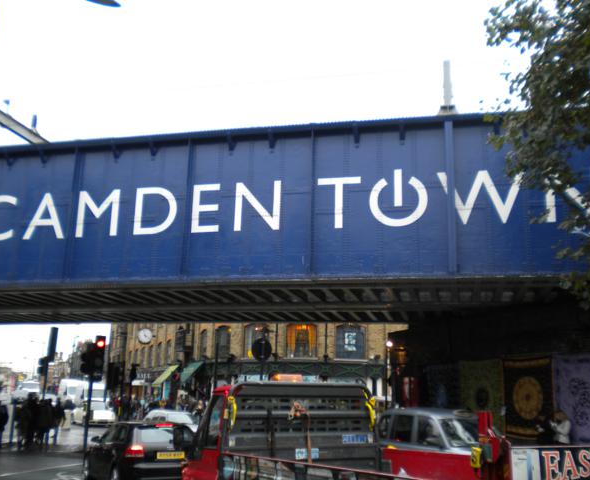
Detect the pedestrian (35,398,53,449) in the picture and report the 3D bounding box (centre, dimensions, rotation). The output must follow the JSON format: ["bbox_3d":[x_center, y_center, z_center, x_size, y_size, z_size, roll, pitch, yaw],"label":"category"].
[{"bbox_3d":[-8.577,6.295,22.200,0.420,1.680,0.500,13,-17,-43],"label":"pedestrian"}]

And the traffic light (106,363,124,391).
[{"bbox_3d":[-7.093,5.379,25.500,0.500,1.070,0.400,4,-12,-9],"label":"traffic light"}]

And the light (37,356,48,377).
[{"bbox_3d":[-8.702,4.359,22.300,0.300,0.680,0.300,6,-13,-19],"label":"light"}]

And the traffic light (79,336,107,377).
[{"bbox_3d":[-6.539,3.790,21.000,0.700,1.300,0.450,4,-12,-12],"label":"traffic light"}]

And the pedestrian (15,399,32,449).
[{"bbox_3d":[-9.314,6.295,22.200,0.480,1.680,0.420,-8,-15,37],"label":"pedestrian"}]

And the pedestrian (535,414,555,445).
[{"bbox_3d":[7.035,5.734,18.100,0.360,1.650,0.480,10,-15,-35],"label":"pedestrian"}]

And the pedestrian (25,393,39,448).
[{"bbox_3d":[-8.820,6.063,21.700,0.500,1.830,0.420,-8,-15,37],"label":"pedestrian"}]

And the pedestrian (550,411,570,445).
[{"bbox_3d":[7.248,5.525,17.700,0.420,1.650,0.480,8,-14,-27],"label":"pedestrian"}]

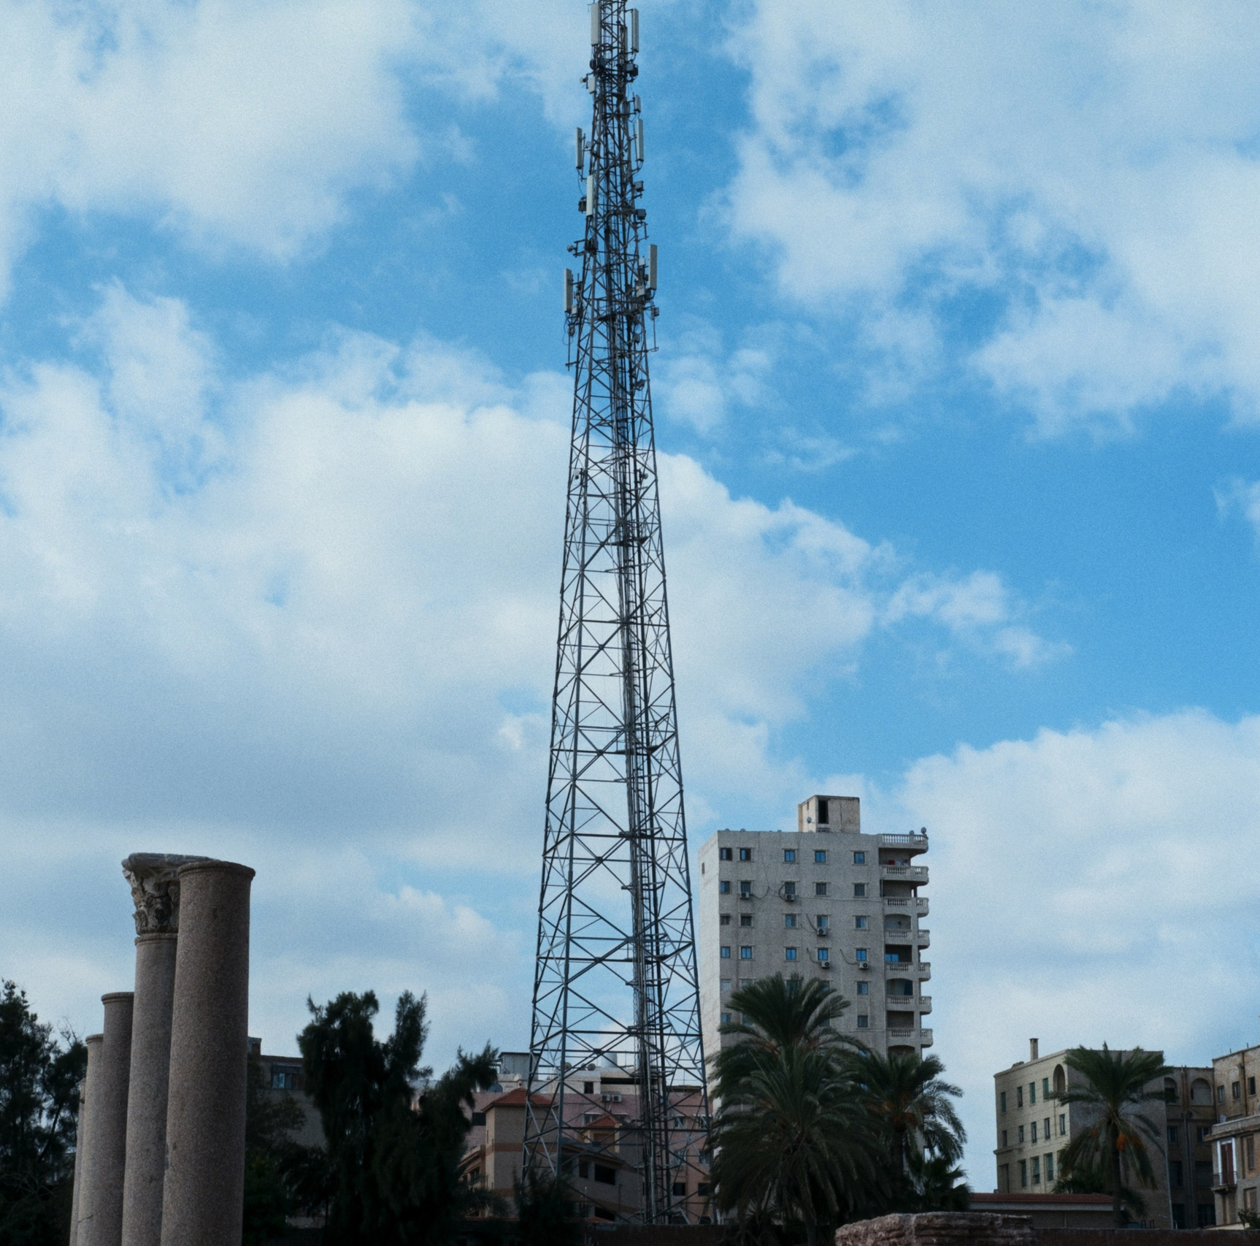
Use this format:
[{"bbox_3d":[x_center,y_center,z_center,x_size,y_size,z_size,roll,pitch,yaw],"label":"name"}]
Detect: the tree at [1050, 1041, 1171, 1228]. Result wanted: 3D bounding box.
[{"bbox_3d":[26.710,28.970,151.600,6.600,11.200,6.600,0,-15,0],"label":"tree"}]

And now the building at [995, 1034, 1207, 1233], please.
[{"bbox_3d":[42.470,47.160,244.120,13.500,19.180,22.500,2,-15,-8],"label":"building"}]

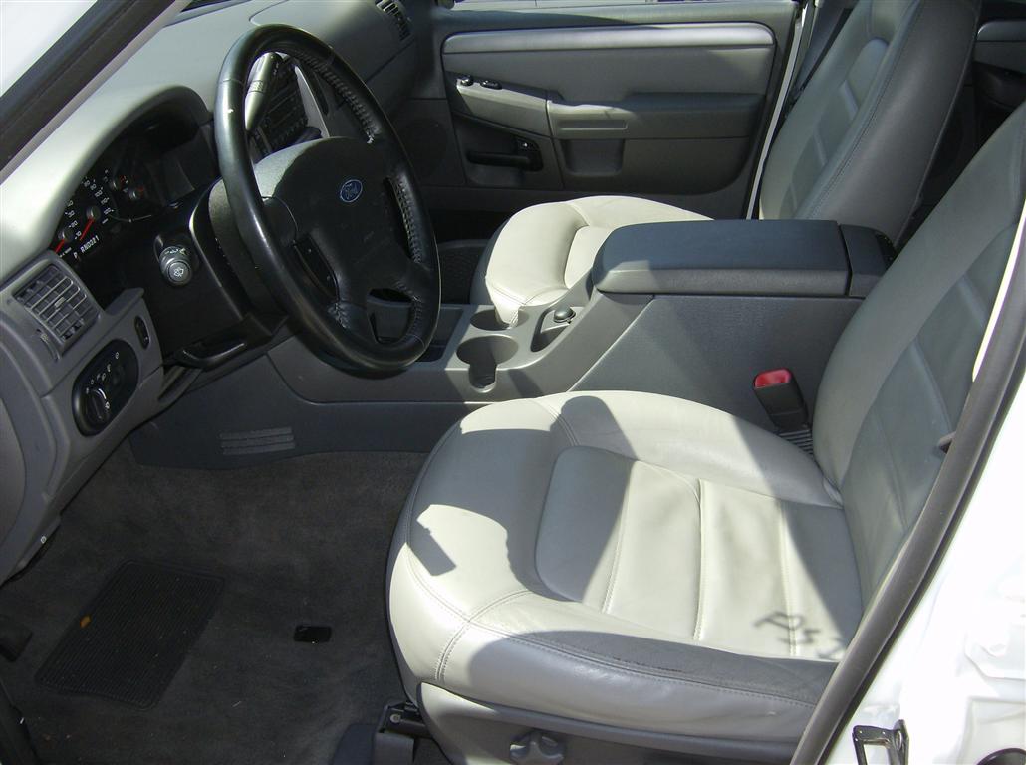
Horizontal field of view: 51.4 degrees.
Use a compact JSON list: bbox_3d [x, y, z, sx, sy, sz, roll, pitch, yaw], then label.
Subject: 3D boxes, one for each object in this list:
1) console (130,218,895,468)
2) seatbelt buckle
[{"bbox_3d":[-0.010,-0.075,1.597,1.130,0.305,0.265,1,34,10],"label":"console"},{"bbox_3d":[0.362,0.025,1.430,0.052,0.080,0.032,-8,28,33],"label":"seatbelt buckle"}]

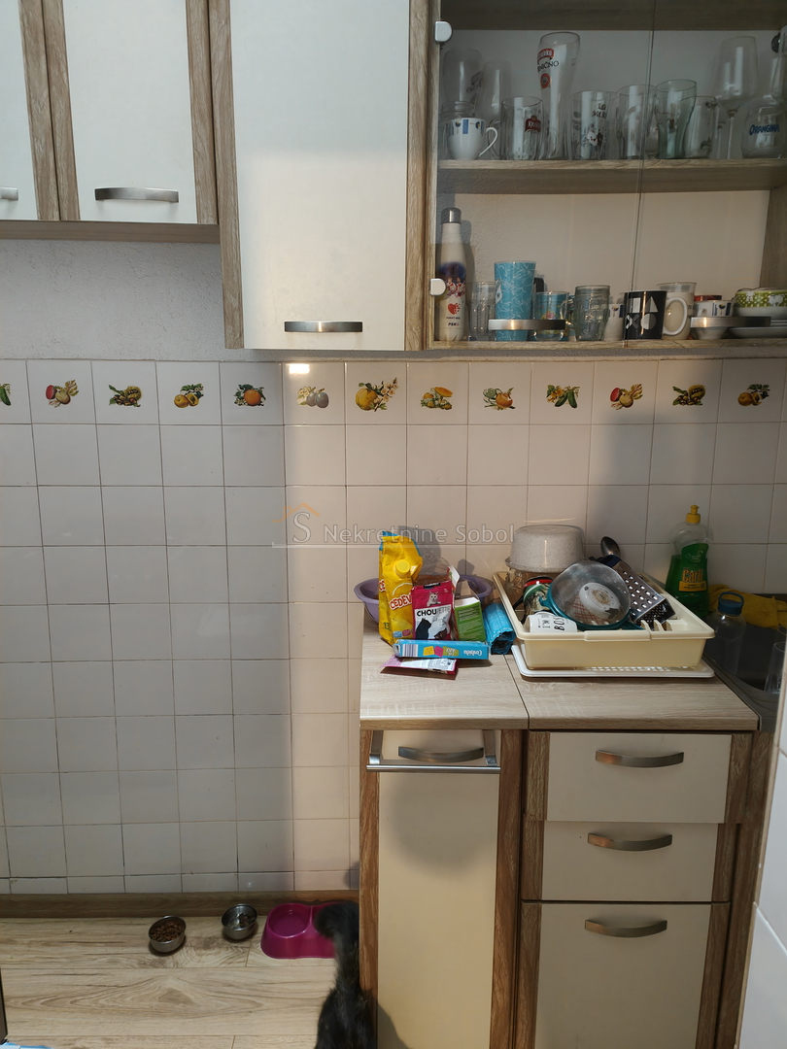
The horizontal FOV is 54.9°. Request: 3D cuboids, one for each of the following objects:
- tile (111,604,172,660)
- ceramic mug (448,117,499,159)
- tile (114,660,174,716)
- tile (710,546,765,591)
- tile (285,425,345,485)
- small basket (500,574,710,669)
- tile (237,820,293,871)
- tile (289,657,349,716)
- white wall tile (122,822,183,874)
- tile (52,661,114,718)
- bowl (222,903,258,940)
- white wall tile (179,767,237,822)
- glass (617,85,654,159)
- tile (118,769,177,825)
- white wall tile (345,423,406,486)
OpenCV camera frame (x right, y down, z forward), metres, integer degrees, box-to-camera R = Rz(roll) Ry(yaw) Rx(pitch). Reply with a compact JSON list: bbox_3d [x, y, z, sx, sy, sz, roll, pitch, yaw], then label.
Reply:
[{"bbox_3d":[-0.656,0.280,1.975,0.150,0.150,0.008,0,11,-1],"label":"tile"},{"bbox_3d":[0.166,-0.790,1.580,0.100,0.078,0.076,0,11,-1],"label":"ceramic mug"},{"bbox_3d":[-0.648,0.426,1.968,0.150,0.150,0.010,0,9,-2],"label":"tile"},{"bbox_3d":[0.871,0.126,1.934,0.149,0.149,0.008,0,10,-1],"label":"tile"},{"bbox_3d":[-0.191,-0.168,1.863,0.150,0.150,0.009,0,11,-1],"label":"tile"},{"bbox_3d":[0.426,0.200,1.655,0.372,0.080,0.435,0,11,1],"label":"small basket"},{"bbox_3d":[-0.347,0.879,2.071,0.150,0.150,0.008,0,10,-1],"label":"tile"},{"bbox_3d":[-0.193,0.425,1.994,0.150,0.150,0.008,0,10,-1],"label":"tile"},{"bbox_3d":[-0.662,0.892,2.088,0.150,0.150,0.008,0,11,-1],"label":"white wall tile"},{"bbox_3d":[-0.805,0.429,1.980,0.150,0.150,0.008,0,10,-1],"label":"tile"},{"bbox_3d":[-0.410,1.072,2.029,0.098,0.043,0.098,0,10,-1],"label":"bowl"},{"bbox_3d":[-0.500,0.729,2.044,0.149,0.149,0.008,0,11,-1],"label":"white wall tile"},{"bbox_3d":[0.499,-0.825,1.565,0.078,0.138,0.078,0,11,-1],"label":"glass"},{"bbox_3d":[-0.655,0.732,2.034,0.150,0.150,0.009,0,10,-1],"label":"tile"},{"bbox_3d":[-0.042,-0.171,1.886,0.149,0.149,0.008,0,11,-1],"label":"white wall tile"}]

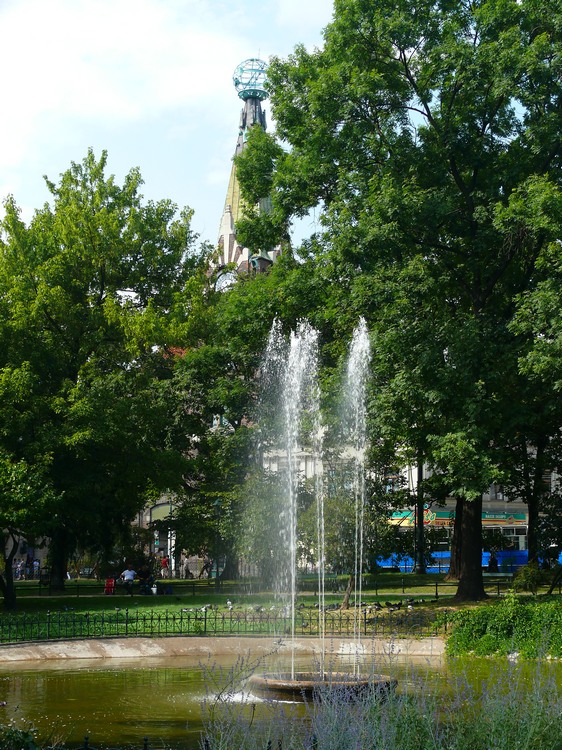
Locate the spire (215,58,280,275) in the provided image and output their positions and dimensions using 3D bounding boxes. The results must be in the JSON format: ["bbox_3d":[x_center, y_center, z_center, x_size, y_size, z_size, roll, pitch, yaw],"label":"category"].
[{"bbox_3d":[-2.260,-16.933,108.412,5.200,18.002,5.200,7,-11,-42],"label":"spire"}]

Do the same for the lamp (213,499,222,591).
[{"bbox_3d":[-2.674,7.171,56.552,0.420,3.927,0.420,0,-8,0],"label":"lamp"}]

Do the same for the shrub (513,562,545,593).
[{"bbox_3d":[9.658,7.940,52.405,1.249,1.235,1.250,0,-8,0],"label":"shrub"}]

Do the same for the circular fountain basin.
[{"bbox_3d":[0.685,5.112,22.003,2.430,0.340,2.430,0,-8,0],"label":"circular fountain basin"}]

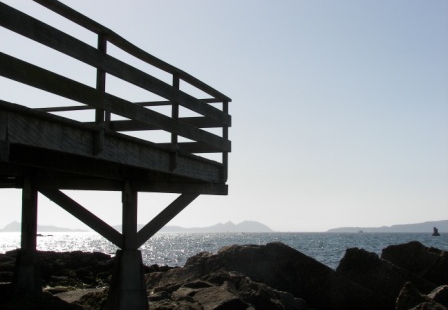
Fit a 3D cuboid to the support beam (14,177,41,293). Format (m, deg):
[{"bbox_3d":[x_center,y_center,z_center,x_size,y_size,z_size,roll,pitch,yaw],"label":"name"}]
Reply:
[{"bbox_3d":[-2.666,1.101,10.200,0.280,1.580,0.280,3,-7,-27],"label":"support beam"}]

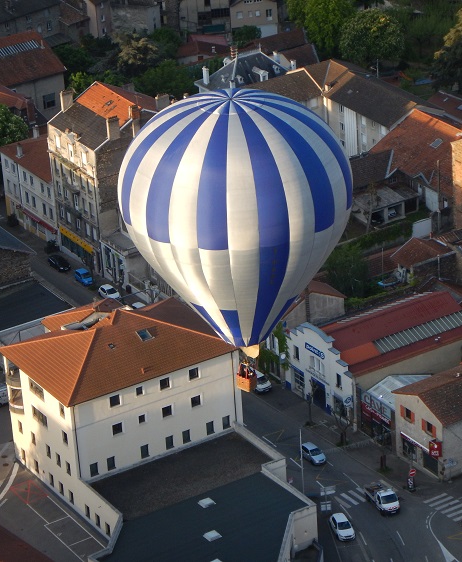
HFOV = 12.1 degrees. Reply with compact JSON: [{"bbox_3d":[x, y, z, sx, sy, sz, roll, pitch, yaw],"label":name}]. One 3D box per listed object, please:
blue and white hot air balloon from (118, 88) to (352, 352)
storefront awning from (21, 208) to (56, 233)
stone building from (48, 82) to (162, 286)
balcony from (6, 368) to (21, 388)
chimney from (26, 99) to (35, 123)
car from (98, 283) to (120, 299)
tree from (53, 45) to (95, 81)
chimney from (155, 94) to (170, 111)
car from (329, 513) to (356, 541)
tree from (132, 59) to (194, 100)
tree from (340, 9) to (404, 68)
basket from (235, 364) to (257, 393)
[{"bbox_3d":[0.506,-4.138,159.600,17.000,19.400,17.000,-4,26,0],"label":"blue and white hot air balloon"},{"bbox_3d":[-28.441,-8.790,319.788,0.900,0.650,10.664,-18,29,-28],"label":"storefront awning"},{"bbox_3d":[-14.468,-15.554,310.177,17.469,23.562,13.102,-18,29,-28],"label":"stone building"},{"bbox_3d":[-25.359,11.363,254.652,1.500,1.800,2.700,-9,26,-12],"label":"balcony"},{"bbox_3d":[-30.835,-26.221,336.430,1.050,3.900,0.750,-17,28,-25],"label":"chimney"},{"bbox_3d":[-16.700,1.500,300.384,1.690,1.460,3.800,-20,30,-31],"label":"car"},{"bbox_3d":[-26.630,-37.010,372.242,8.000,8.000,8.000,-4,26,0],"label":"tree"},{"bbox_3d":[-9.372,-24.112,299.476,1.950,2.600,0.700,-17,28,-25],"label":"chimney"},{"bbox_3d":[12.423,27.236,242.491,1.750,1.480,4.120,-10,26,-14],"label":"car"},{"bbox_3d":[-11.268,-31.637,359.553,9.500,9.852,9.500,-3,25,1],"label":"tree"},{"bbox_3d":[24.011,-41.149,371.211,11.000,10.600,11.000,-4,26,0],"label":"tree"},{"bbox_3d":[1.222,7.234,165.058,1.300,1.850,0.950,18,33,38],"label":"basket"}]

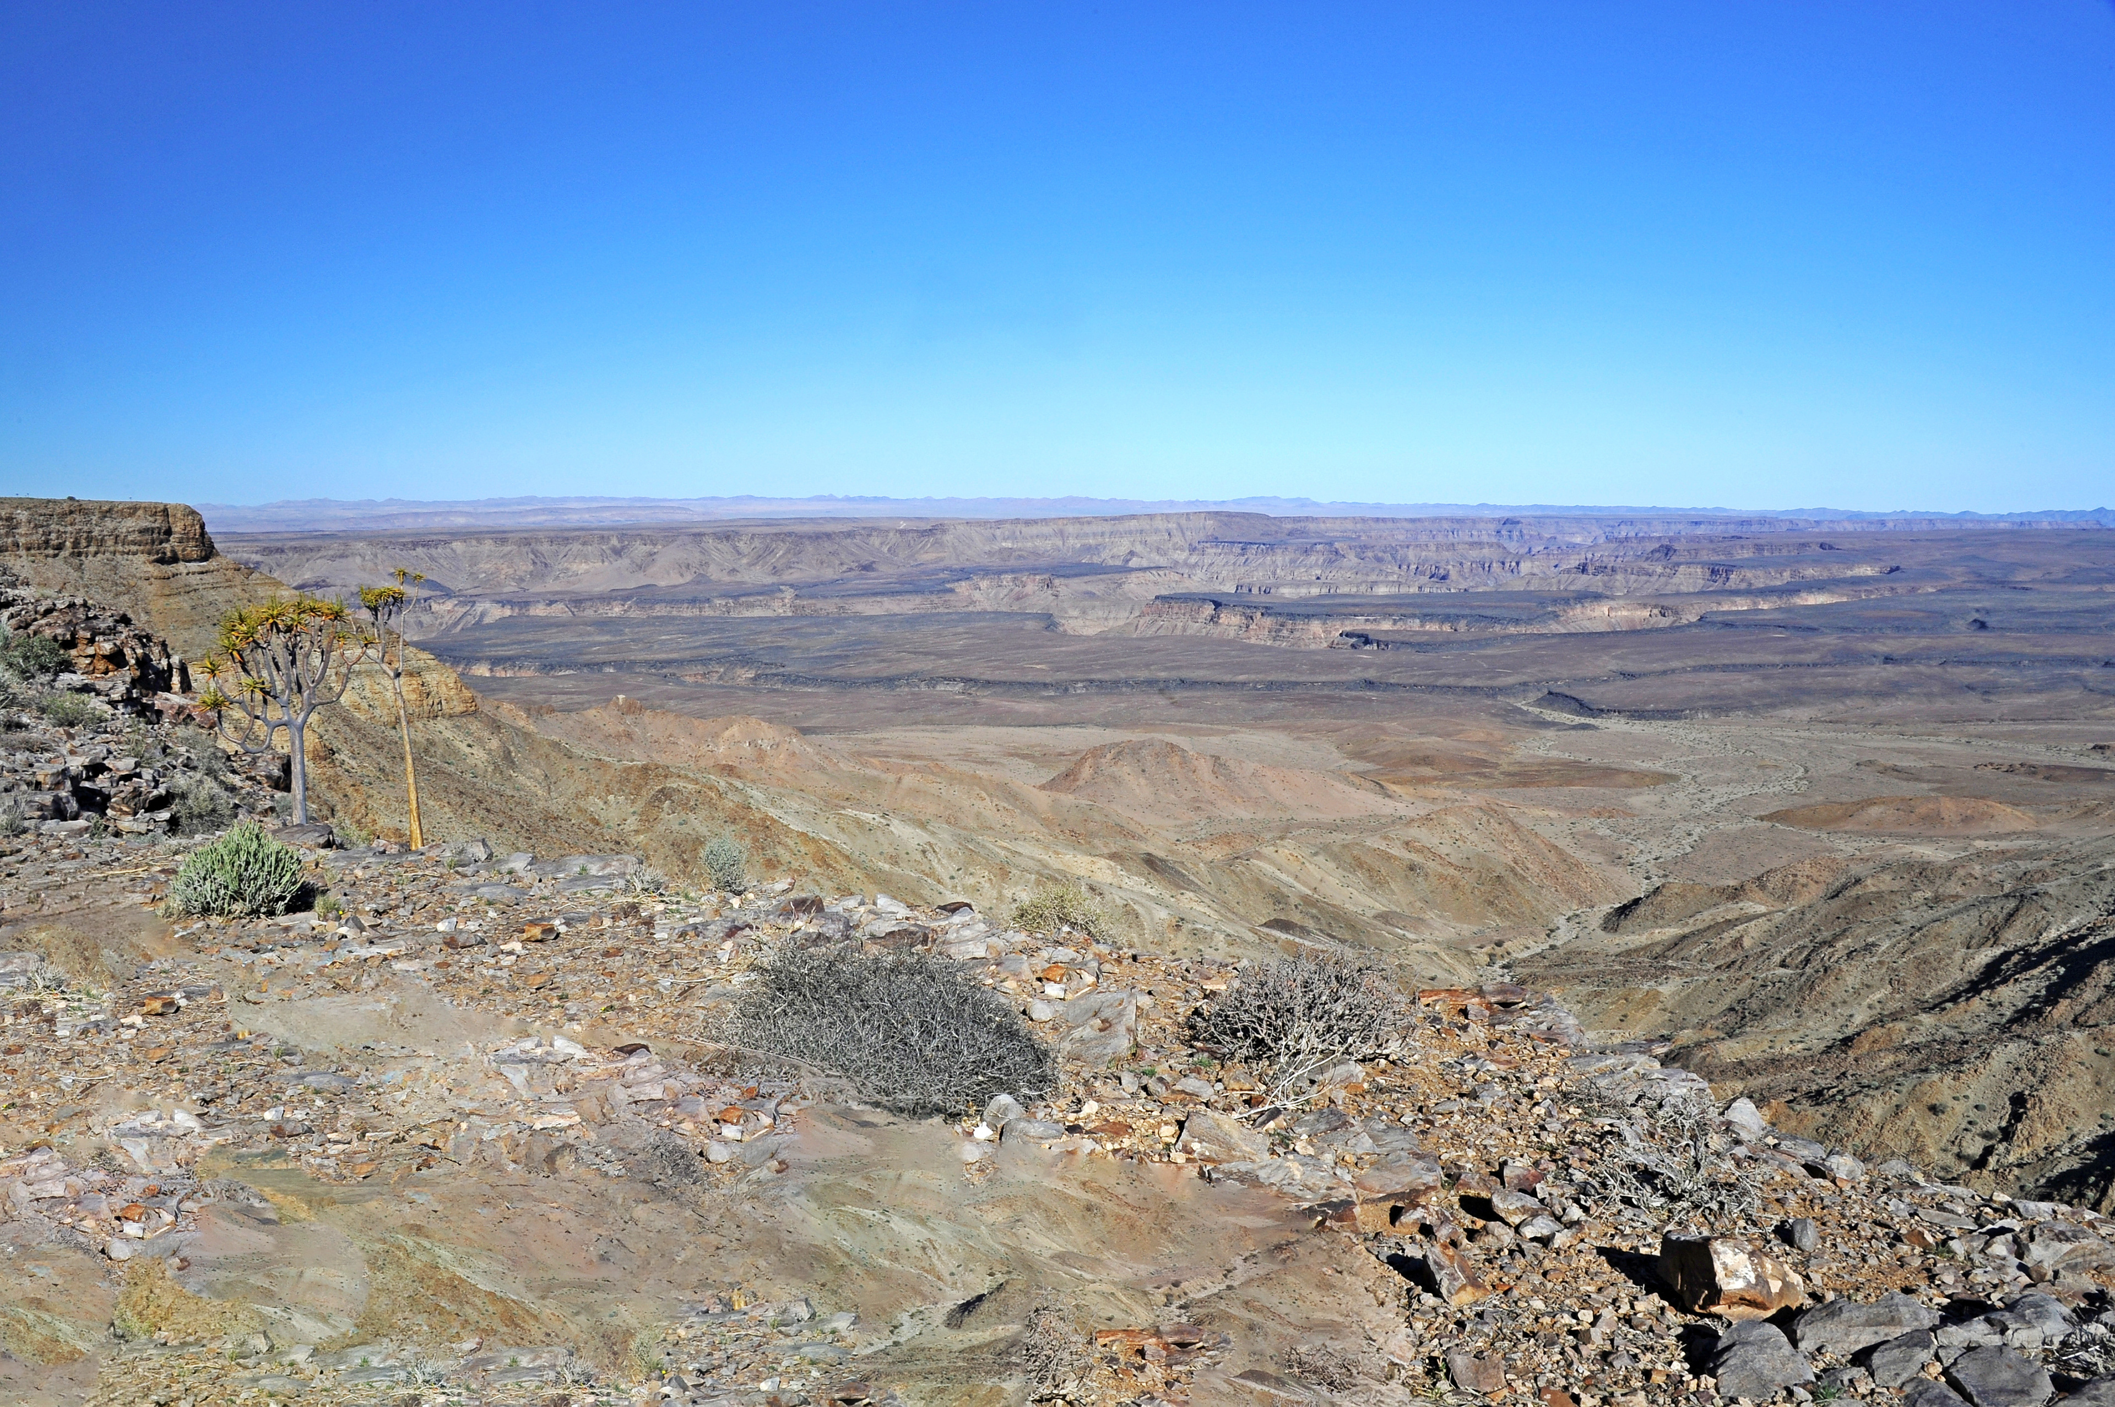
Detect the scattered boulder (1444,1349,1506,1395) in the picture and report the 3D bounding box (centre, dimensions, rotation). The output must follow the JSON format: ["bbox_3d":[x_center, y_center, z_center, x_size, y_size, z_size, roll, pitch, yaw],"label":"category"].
[{"bbox_3d":[0.979,1.560,3.850,0.139,0.074,0.111,2,7,15],"label":"scattered boulder"}]

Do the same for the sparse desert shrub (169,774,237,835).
[{"bbox_3d":[-11.688,1.365,22.500,0.824,0.757,0.742,-3,8,-28],"label":"sparse desert shrub"}]

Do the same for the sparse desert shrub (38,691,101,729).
[{"bbox_3d":[-16.839,0.102,28.000,0.918,0.585,0.780,-4,8,-31],"label":"sparse desert shrub"}]

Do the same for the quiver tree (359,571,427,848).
[{"bbox_3d":[-9.514,0.073,23.500,0.889,3.921,0.800,-3,7,-22],"label":"quiver tree"}]

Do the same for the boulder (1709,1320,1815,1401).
[{"bbox_3d":[1.692,1.571,3.950,0.234,0.139,0.175,3,7,24],"label":"boulder"}]

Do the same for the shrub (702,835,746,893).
[{"bbox_3d":[-3.045,1.454,15.000,0.399,0.482,0.379,-1,7,-12],"label":"shrub"}]

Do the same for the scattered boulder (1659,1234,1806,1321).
[{"bbox_3d":[1.762,1.488,4.300,0.352,0.159,0.229,3,7,23],"label":"scattered boulder"}]

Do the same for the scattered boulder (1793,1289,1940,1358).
[{"bbox_3d":[2.069,1.574,4.200,0.338,0.103,0.186,4,8,27],"label":"scattered boulder"}]

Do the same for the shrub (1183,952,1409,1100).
[{"bbox_3d":[1.121,1.456,7.600,1.043,0.539,0.887,1,7,9],"label":"shrub"}]

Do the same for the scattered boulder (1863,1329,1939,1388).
[{"bbox_3d":[2.052,1.587,4.000,0.165,0.103,0.132,4,8,28],"label":"scattered boulder"}]

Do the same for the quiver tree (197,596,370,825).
[{"bbox_3d":[-11.968,0.058,25.500,2.438,3.359,2.194,-3,8,-25],"label":"quiver tree"}]

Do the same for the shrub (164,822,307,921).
[{"bbox_3d":[-7.247,1.446,14.500,1.109,0.723,0.998,-3,8,-27],"label":"shrub"}]

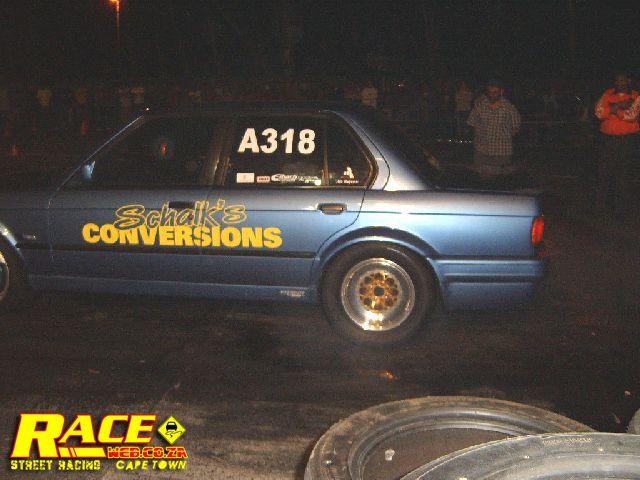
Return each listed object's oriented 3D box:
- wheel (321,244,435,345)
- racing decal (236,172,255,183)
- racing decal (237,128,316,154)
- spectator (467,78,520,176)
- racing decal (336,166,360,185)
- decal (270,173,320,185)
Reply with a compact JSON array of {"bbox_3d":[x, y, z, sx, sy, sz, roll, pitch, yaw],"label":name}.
[{"bbox_3d":[0.338,0.288,3.884,0.600,0.585,0.220,2,10,14],"label":"wheel"},{"bbox_3d":[-0.425,-0.354,3.920,0.108,0.061,0.010,2,-10,14],"label":"racing decal"},{"bbox_3d":[-0.246,-0.564,3.917,0.467,0.155,0.010,2,-10,14],"label":"racing decal"},{"bbox_3d":[2.114,-1.091,8.449,0.620,1.750,0.360,2,10,13],"label":"spectator"},{"bbox_3d":[0.153,-0.357,3.784,0.132,0.097,0.010,2,-10,14],"label":"racing decal"},{"bbox_3d":[-0.134,-0.343,3.849,0.289,0.070,0.010,2,-10,14],"label":"decal"}]

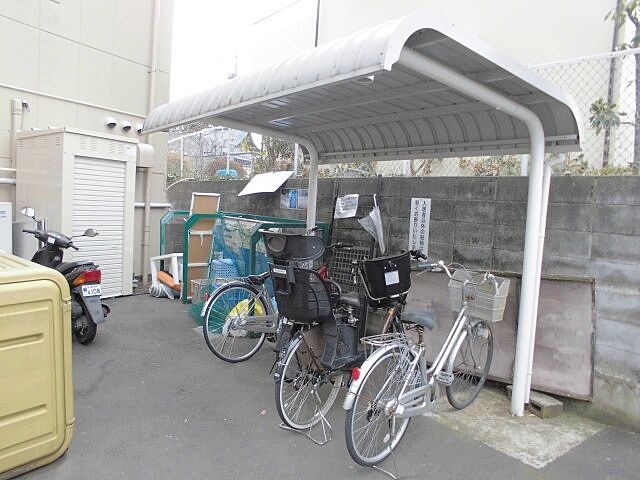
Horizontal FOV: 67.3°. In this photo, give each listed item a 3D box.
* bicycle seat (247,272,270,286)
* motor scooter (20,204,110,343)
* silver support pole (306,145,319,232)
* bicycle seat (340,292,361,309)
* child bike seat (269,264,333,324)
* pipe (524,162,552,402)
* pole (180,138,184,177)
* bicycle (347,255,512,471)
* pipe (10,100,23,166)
[{"bbox_3d":[-0.519,0.347,4.225,0.250,0.100,0.190,0,5,-44],"label":"bicycle seat"},{"bbox_3d":[-2.559,0.327,4.748,1.700,1.160,0.700,7,5,41],"label":"motor scooter"},{"bbox_3d":[-0.109,-0.065,5.720,0.090,2.050,0.090,1,5,-36],"label":"silver support pole"},{"bbox_3d":[0.188,0.391,3.110,0.190,0.100,0.250,7,5,38],"label":"bicycle seat"},{"bbox_3d":[-0.116,0.302,2.715,0.330,0.330,0.270,7,5,38],"label":"child bike seat"},{"bbox_3d":[1.639,0.334,3.611,0.062,1.800,0.062,1,5,-38],"label":"pipe"},{"bbox_3d":[-2.742,-1.668,9.600,0.045,0.820,0.045,1,5,-36],"label":"pole"},{"bbox_3d":[0.743,0.744,3.073,0.580,1.070,1.800,7,5,42],"label":"bicycle"},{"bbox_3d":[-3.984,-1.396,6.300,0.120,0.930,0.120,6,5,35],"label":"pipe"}]

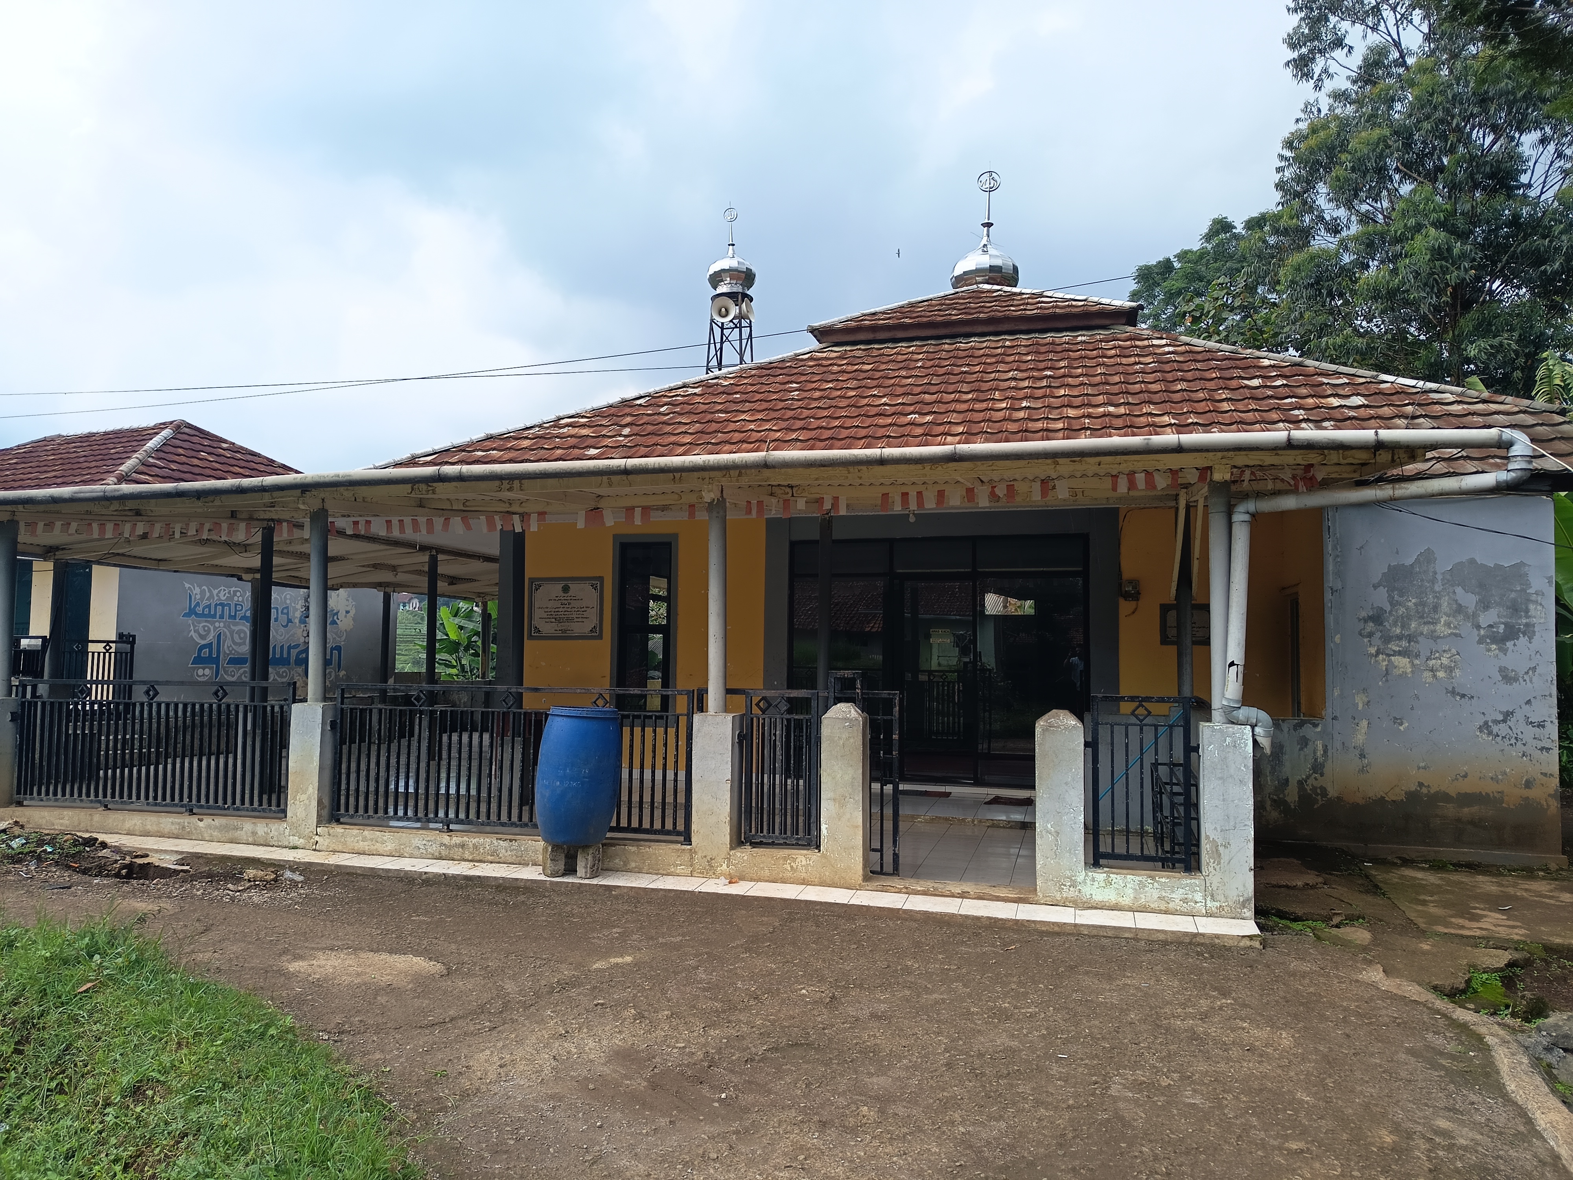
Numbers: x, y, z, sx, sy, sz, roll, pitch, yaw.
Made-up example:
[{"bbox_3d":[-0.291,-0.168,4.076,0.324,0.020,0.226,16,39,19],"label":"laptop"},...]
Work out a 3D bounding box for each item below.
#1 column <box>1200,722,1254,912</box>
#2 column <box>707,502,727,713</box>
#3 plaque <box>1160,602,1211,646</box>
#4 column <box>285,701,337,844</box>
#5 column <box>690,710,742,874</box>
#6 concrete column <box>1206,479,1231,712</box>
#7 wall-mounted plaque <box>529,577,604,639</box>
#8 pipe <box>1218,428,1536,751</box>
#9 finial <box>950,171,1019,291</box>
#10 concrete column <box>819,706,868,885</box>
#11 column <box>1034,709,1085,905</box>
[{"bbox_3d":[2.529,1.313,6.276,0.259,1.083,0.260,0,-3,15],"label":"column"},{"bbox_3d":[-0.452,0.095,7.130,0.115,1.413,0.115,1,-3,0],"label":"column"},{"bbox_3d":[3.714,0.324,10.085,0.481,0.378,0.040,0,-3,15],"label":"plaque"},{"bbox_3d":[-3.375,1.326,7.830,0.246,1.000,0.260,0,-3,15],"label":"column"},{"bbox_3d":[-0.445,1.317,7.059,0.253,1.016,0.260,0,-3,15],"label":"column"},{"bbox_3d":[2.524,0.071,6.347,0.115,1.413,0.115,0,-3,15],"label":"concrete column"},{"bbox_3d":[-2.356,0.200,11.691,0.885,0.661,0.040,0,-3,15],"label":"wall-mounted plaque"},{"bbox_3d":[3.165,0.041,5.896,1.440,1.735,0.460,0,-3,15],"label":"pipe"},{"bbox_3d":[2.851,-5.144,15.696,0.960,1.786,0.960,0,-3,15],"label":"finial"},{"bbox_3d":[0.370,1.269,6.847,0.259,1.110,0.260,0,-3,15],"label":"concrete column"},{"bbox_3d":[1.637,1.284,6.512,0.275,1.133,0.260,0,-3,15],"label":"column"}]

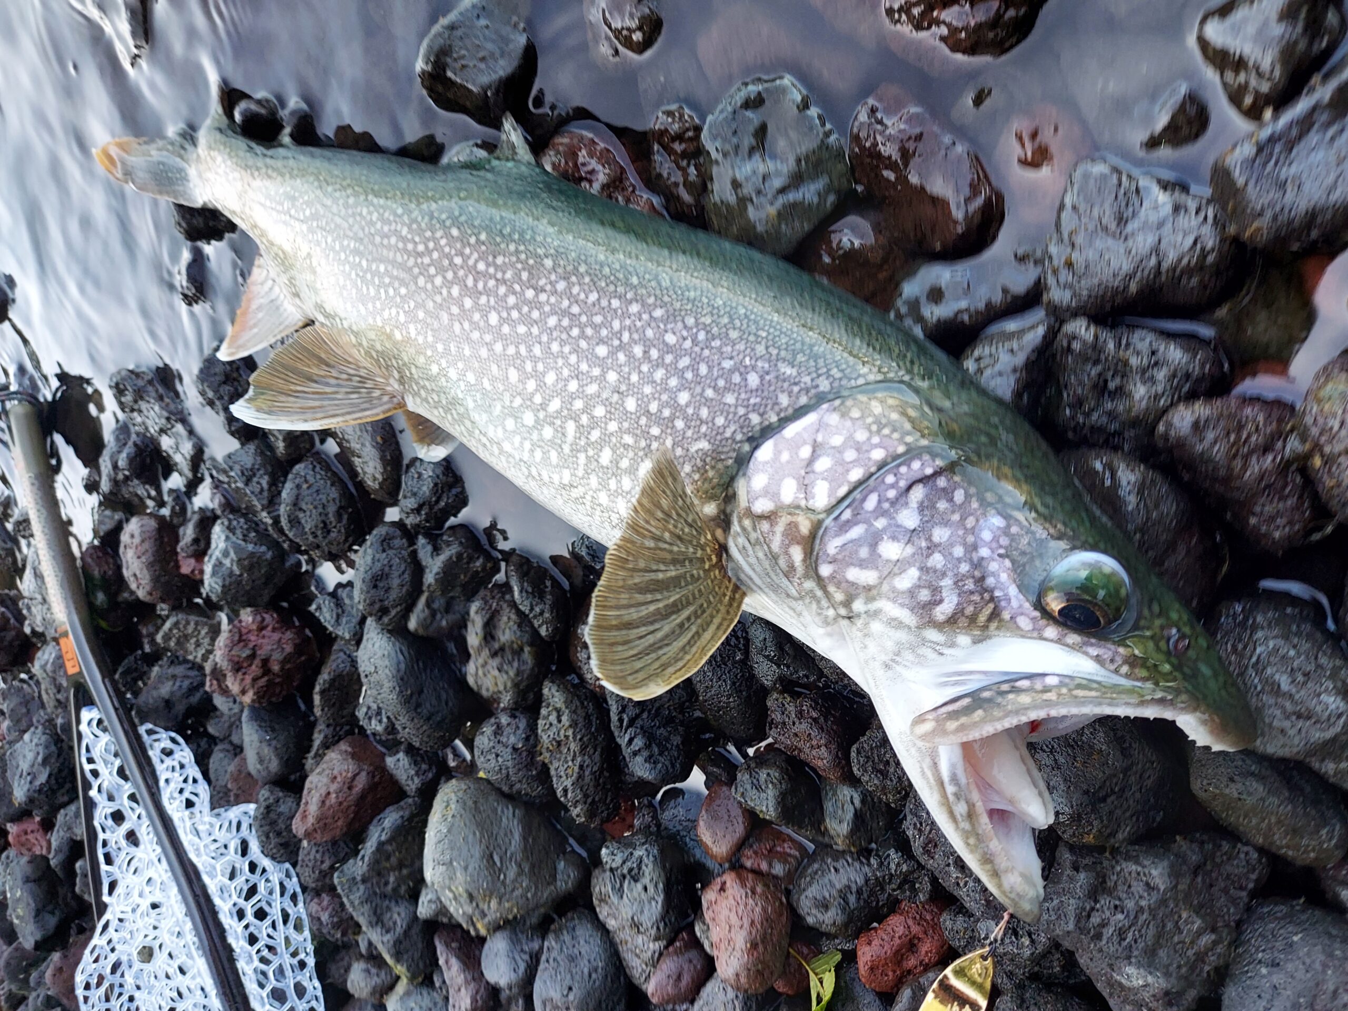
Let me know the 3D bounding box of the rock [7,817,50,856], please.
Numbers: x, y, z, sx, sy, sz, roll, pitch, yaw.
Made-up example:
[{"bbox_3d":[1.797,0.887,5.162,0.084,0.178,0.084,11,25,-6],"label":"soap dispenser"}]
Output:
[{"bbox_3d":[-0.576,0.296,0.869,0.045,0.030,0.032,0,90,38],"label":"rock"}]

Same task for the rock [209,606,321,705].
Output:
[{"bbox_3d":[-0.267,0.098,0.638,0.079,0.060,0.064,5,96,36],"label":"rock"}]

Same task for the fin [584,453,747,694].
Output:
[{"bbox_3d":[-0.003,0.028,0.333,0.051,0.020,0.080,39,112,17],"label":"fin"}]

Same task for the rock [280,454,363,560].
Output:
[{"bbox_3d":[-0.211,0.000,0.582,0.049,0.044,0.065,-28,73,37],"label":"rock"}]

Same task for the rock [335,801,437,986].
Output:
[{"bbox_3d":[-0.168,0.227,0.575,0.060,0.054,0.106,-19,82,35],"label":"rock"}]

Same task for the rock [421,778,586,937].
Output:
[{"bbox_3d":[-0.089,0.182,0.510,0.102,0.068,0.076,5,96,36],"label":"rock"}]

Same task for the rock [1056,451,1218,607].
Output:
[{"bbox_3d":[0.141,0.009,0.300,0.037,0.035,0.054,-46,62,30],"label":"rock"}]

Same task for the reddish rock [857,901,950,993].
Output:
[{"bbox_3d":[0.078,0.152,0.334,0.028,0.027,0.041,51,120,28],"label":"reddish rock"}]

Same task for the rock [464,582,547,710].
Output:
[{"bbox_3d":[-0.087,0.073,0.505,0.041,0.041,0.067,-15,85,36],"label":"rock"}]

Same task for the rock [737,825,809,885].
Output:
[{"bbox_3d":[0.042,0.149,0.417,0.036,0.026,0.031,0,90,38],"label":"rock"}]

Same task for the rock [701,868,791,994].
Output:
[{"bbox_3d":[0.030,0.180,0.413,0.040,0.034,0.051,0,90,38],"label":"rock"}]

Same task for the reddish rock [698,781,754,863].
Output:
[{"bbox_3d":[0.021,0.130,0.400,0.022,0.021,0.034,-2,89,40],"label":"reddish rock"}]

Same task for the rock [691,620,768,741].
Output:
[{"bbox_3d":[0.022,0.072,0.399,0.032,0.031,0.049,-23,76,38],"label":"rock"}]

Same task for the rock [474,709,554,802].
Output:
[{"bbox_3d":[-0.085,0.133,0.518,0.046,0.038,0.049,0,90,38],"label":"rock"}]

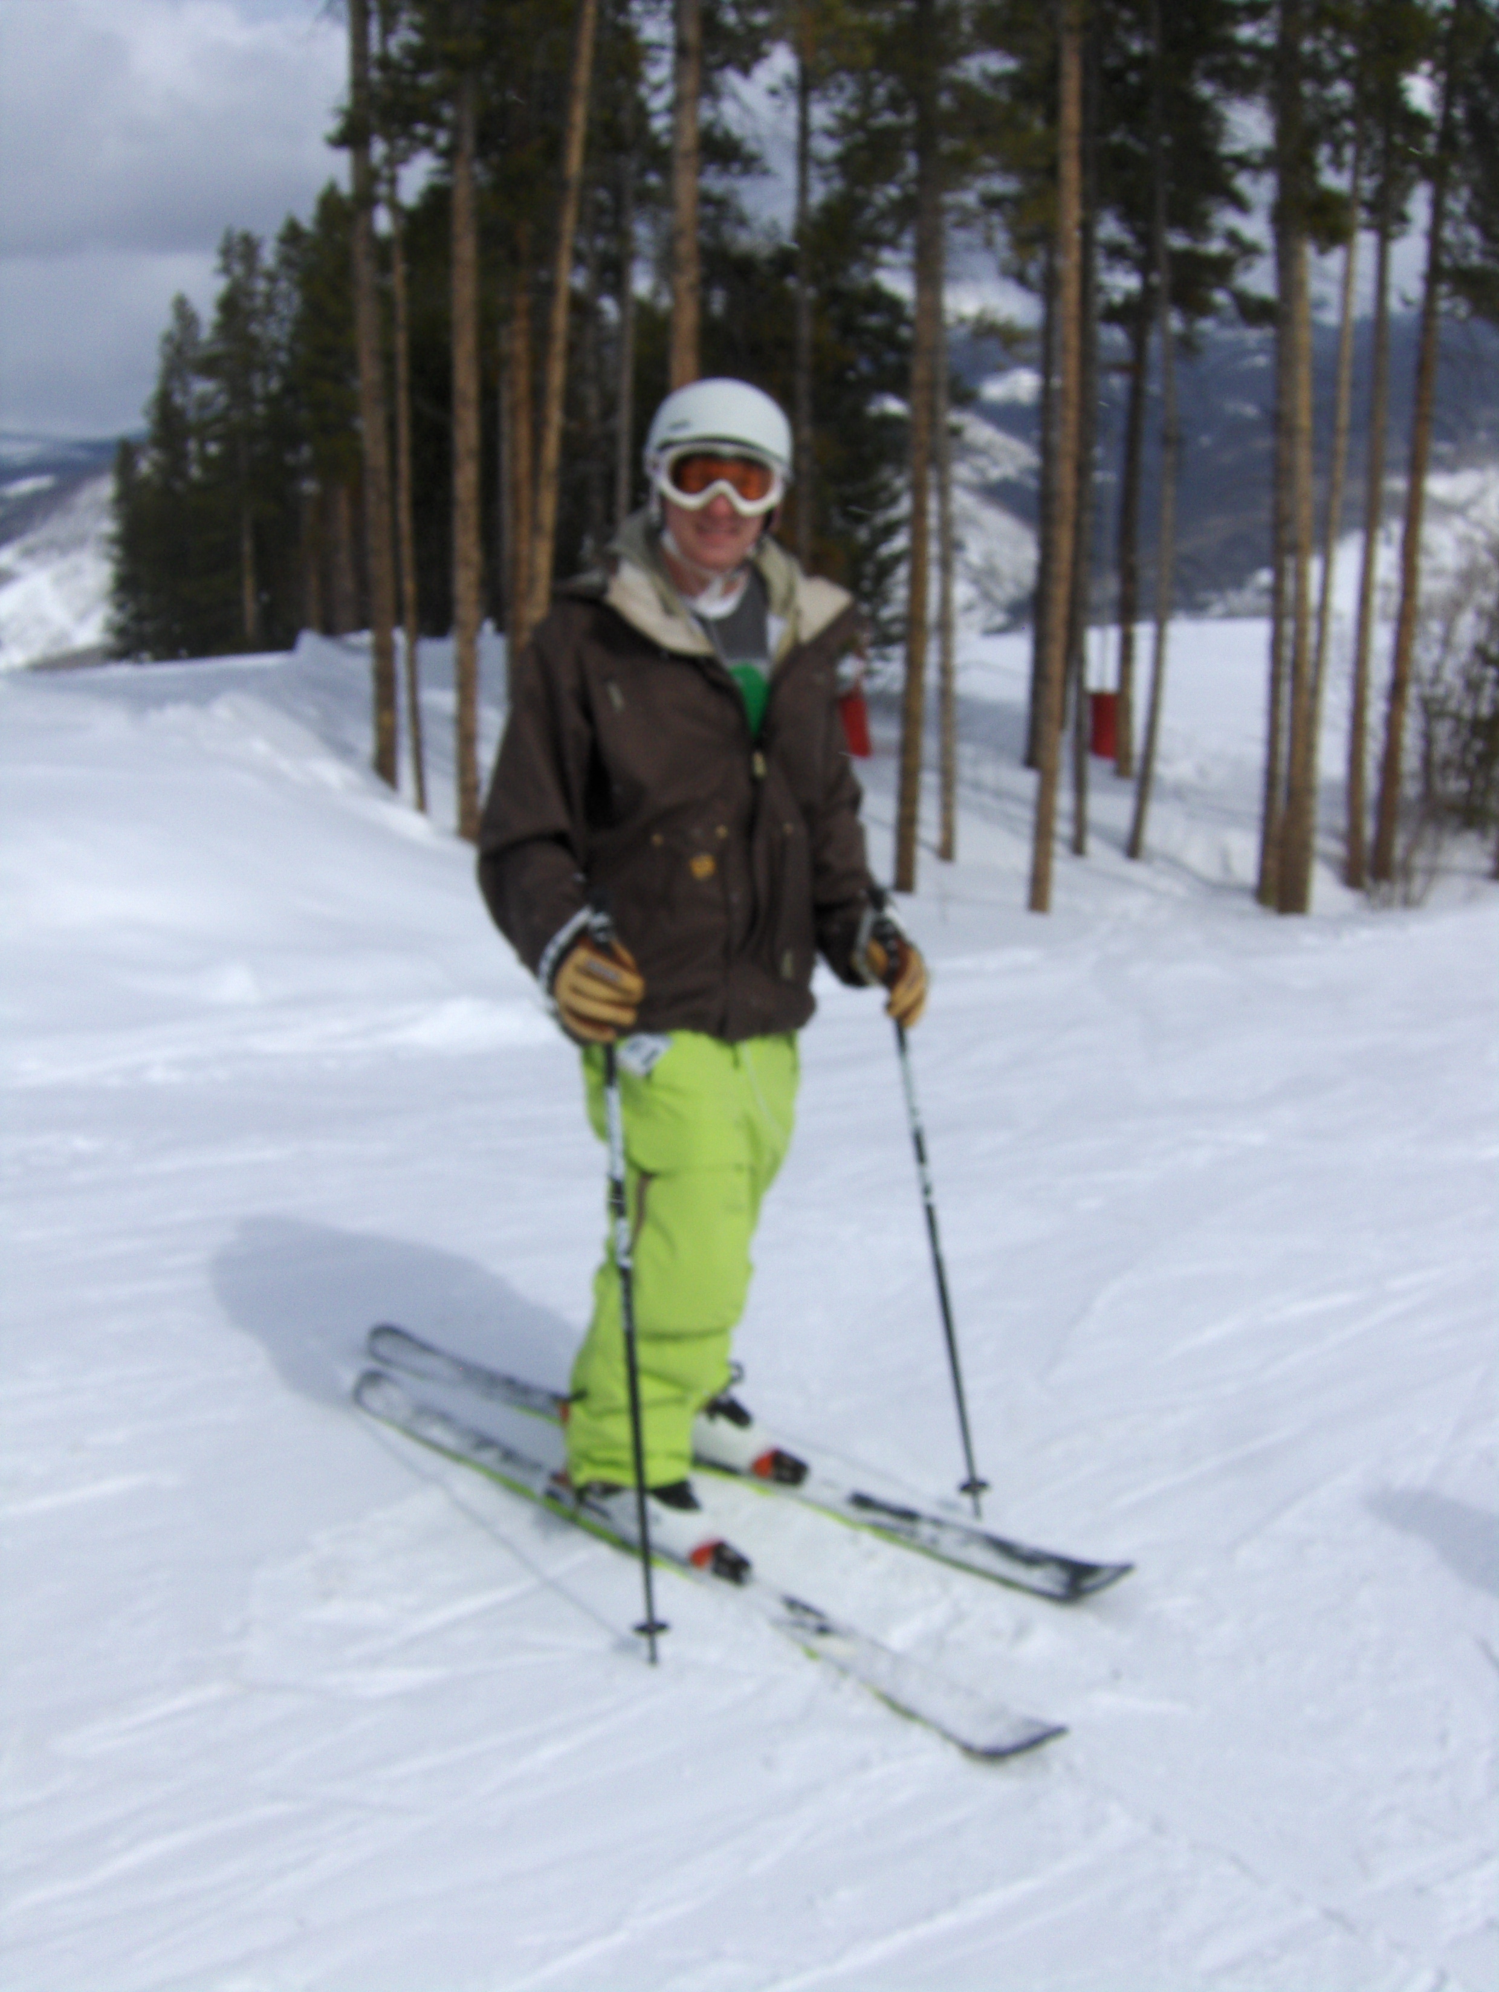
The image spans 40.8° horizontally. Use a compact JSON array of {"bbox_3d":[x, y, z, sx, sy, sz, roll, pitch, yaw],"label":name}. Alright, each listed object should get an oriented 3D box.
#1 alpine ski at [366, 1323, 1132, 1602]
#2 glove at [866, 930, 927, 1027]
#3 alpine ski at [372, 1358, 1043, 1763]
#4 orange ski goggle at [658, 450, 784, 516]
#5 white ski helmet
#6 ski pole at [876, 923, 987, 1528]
[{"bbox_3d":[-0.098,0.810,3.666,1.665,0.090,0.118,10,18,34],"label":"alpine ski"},{"bbox_3d":[0.221,-0.025,3.050,0.095,0.145,0.125,-12,19,-38],"label":"glove"},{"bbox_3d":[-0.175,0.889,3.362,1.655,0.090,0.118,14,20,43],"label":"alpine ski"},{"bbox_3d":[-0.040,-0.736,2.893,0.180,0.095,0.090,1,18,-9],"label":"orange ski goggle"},{"bbox_3d":[-0.046,-0.831,2.987,0.218,0.180,0.265,1,16,-9],"label":"white ski helmet"},{"bbox_3d":[0.300,0.382,3.254,0.060,1.167,0.068,-28,30,-33],"label":"ski pole"}]

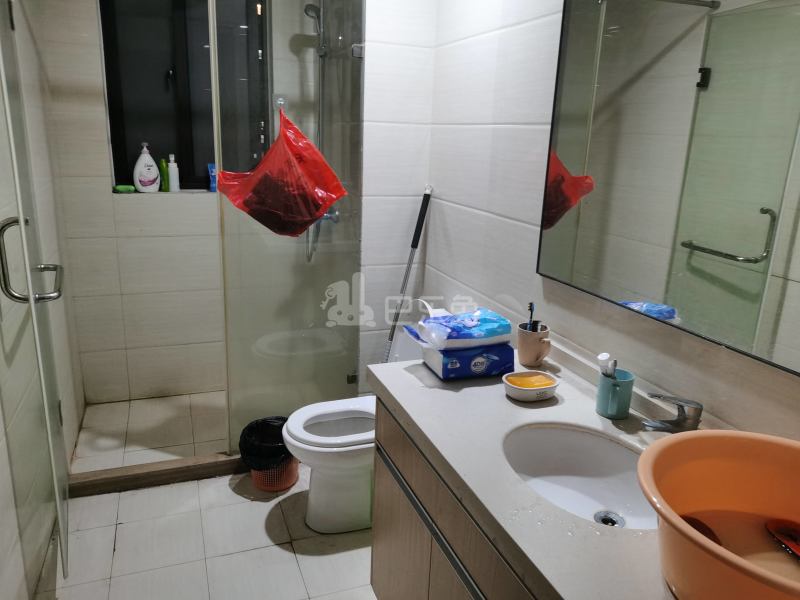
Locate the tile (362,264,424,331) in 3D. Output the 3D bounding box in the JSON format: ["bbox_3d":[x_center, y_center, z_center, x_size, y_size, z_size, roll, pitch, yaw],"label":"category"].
[{"bbox_3d":[-0.030,-0.012,2.770,0.293,0.300,0.010,-4,16,-20],"label":"tile"}]

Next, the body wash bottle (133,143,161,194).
[{"bbox_3d":[-1.283,-0.671,3.168,0.127,0.245,0.077,-6,17,-28],"label":"body wash bottle"}]

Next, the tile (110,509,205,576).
[{"bbox_3d":[-0.867,0.876,2.253,0.300,0.010,0.300,-4,16,-20],"label":"tile"}]

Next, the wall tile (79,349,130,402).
[{"bbox_3d":[-1.558,0.412,3.315,0.215,0.300,0.012,-4,16,-20],"label":"wall tile"}]

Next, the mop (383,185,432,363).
[{"bbox_3d":[-0.022,0.124,2.734,0.130,1.276,0.130,10,8,-23],"label":"mop"}]

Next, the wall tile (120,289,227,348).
[{"bbox_3d":[-1.172,0.099,3.372,0.585,0.300,0.012,-4,16,-20],"label":"wall tile"}]

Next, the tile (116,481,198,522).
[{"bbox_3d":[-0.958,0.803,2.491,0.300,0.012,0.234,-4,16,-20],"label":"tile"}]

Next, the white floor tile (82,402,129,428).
[{"bbox_3d":[-1.509,0.598,3.214,0.216,0.012,0.297,-4,16,-20],"label":"white floor tile"}]

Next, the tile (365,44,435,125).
[{"bbox_3d":[-0.005,-0.878,2.546,0.300,0.300,0.010,-4,16,-20],"label":"tile"}]

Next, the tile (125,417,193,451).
[{"bbox_3d":[-1.162,0.653,3.023,0.300,0.010,0.300,-4,16,-20],"label":"tile"}]

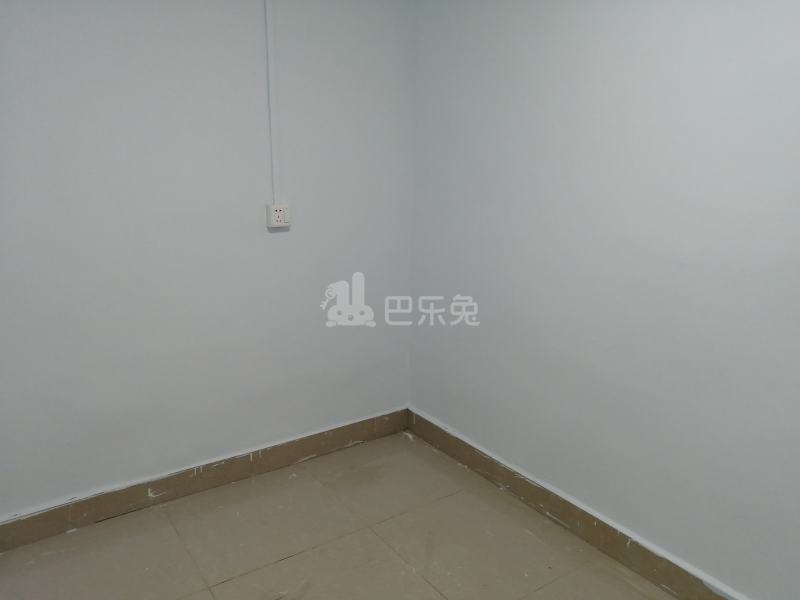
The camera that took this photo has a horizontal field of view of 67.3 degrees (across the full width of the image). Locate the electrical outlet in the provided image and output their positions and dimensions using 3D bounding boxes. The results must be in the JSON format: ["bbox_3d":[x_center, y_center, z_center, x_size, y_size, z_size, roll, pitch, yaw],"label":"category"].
[{"bbox_3d":[-0.487,-0.340,2.404,0.086,0.086,0.042,-8,16,-34],"label":"electrical outlet"}]

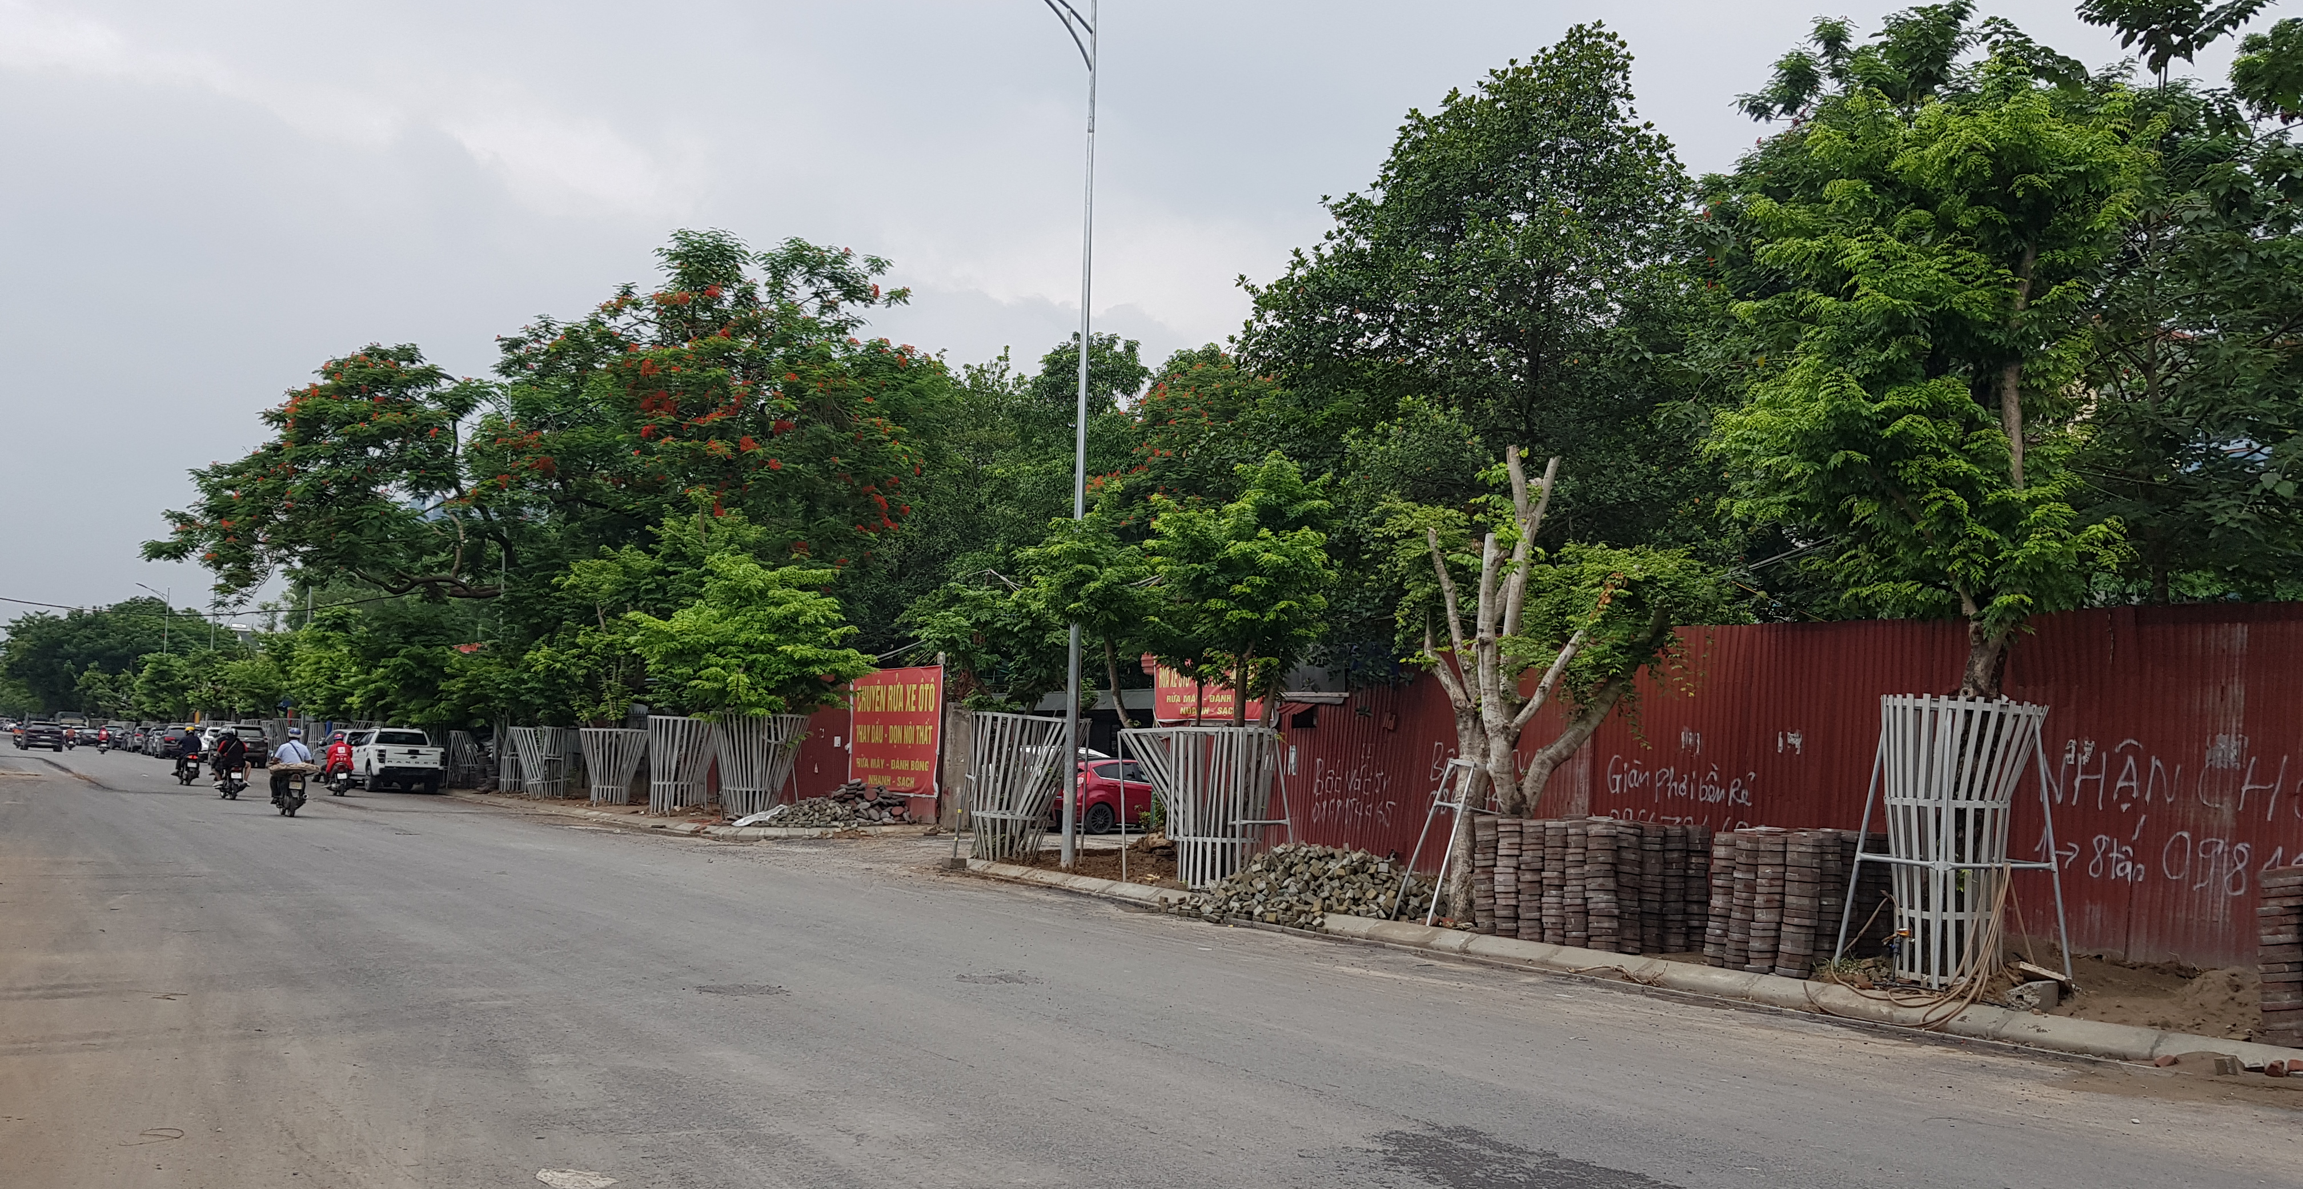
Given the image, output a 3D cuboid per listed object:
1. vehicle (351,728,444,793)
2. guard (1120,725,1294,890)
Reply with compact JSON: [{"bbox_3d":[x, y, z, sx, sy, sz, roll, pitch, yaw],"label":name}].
[{"bbox_3d":[-21.650,4.604,49.000,1.880,1.830,5.350,5,-7,-36],"label":"vehicle"},{"bbox_3d":[0.629,2.357,19.200,1.900,1.750,1.700,5,-6,-34],"label":"guard"}]

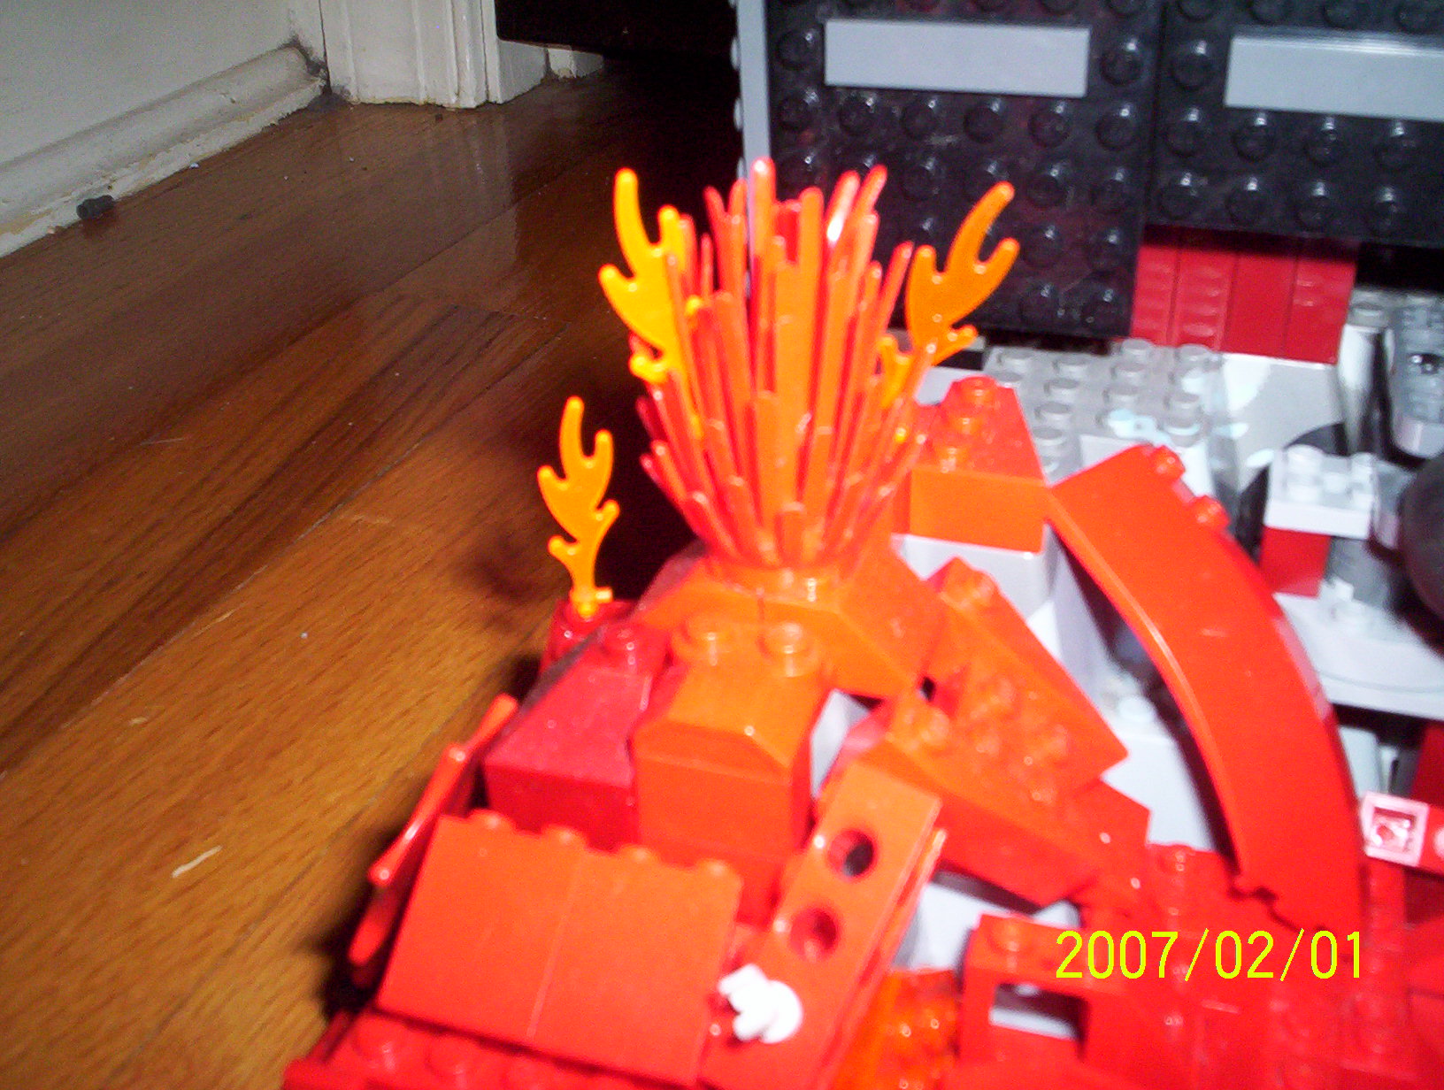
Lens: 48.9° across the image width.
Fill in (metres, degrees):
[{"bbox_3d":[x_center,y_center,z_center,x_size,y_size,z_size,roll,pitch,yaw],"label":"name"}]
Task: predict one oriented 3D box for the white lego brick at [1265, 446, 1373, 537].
[{"bbox_3d":[0.079,-0.007,0.207,0.016,0.005,0.016,8,33,17],"label":"white lego brick"}]

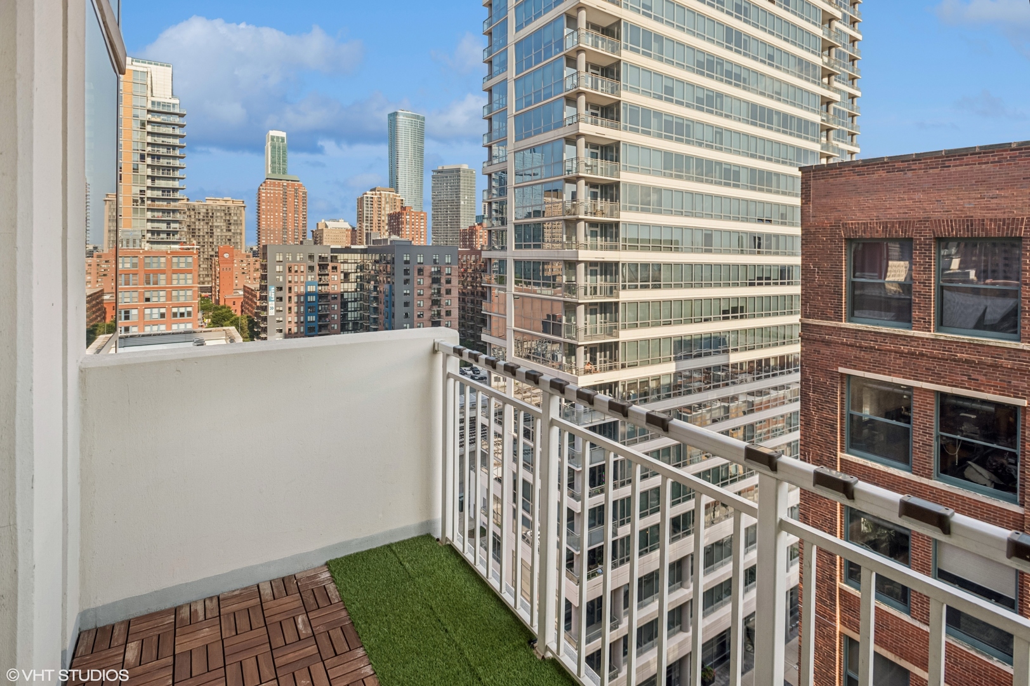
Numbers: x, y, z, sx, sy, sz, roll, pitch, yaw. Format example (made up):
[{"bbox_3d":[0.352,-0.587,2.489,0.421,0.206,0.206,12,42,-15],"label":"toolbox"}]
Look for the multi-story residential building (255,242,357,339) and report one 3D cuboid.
[{"bbox_3d":[-68.200,-12.900,158.900,27.500,36.000,18.000,-2,6,-34],"label":"multi-story residential building"}]

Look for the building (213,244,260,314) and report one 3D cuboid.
[{"bbox_3d":[-161.000,-37.000,283.000,26.000,39.000,35.000,-2,6,-34],"label":"building"}]

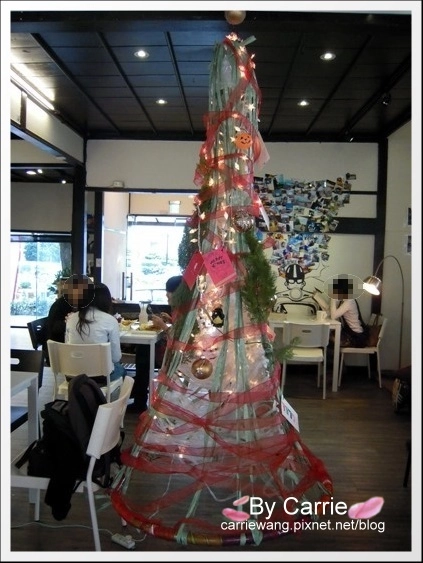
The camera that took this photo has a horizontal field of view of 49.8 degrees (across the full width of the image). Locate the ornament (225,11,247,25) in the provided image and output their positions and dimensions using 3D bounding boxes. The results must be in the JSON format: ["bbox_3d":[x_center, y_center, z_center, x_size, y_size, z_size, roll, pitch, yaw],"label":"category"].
[{"bbox_3d":[0.139,-1.537,2.620,0.125,0.125,0.125,1,3,2],"label":"ornament"}]

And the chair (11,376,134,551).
[{"bbox_3d":[-0.673,0.879,2.138,0.500,0.770,0.480,2,3,4],"label":"chair"}]

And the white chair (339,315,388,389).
[{"bbox_3d":[1.681,0.785,5.262,0.500,0.770,0.480,2,3,2],"label":"white chair"}]

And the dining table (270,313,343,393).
[{"bbox_3d":[1.009,0.791,5.252,0.760,0.740,0.760,1,3,2],"label":"dining table"}]

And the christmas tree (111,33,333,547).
[{"bbox_3d":[0.093,-0.102,2.767,1.330,2.710,1.330,1,3,2],"label":"christmas tree"}]

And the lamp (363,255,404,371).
[{"bbox_3d":[1.937,0.432,5.027,0.607,1.437,0.260,0,3,-18],"label":"lamp"}]

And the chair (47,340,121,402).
[{"bbox_3d":[-0.935,0.806,3.489,0.480,0.770,0.500,2,3,3],"label":"chair"}]

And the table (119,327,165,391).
[{"bbox_3d":[-0.842,0.795,4.275,0.750,0.740,0.750,1,3,2],"label":"table"}]

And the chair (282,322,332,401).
[{"bbox_3d":[0.973,0.788,4.828,0.480,0.770,0.500,2,3,6],"label":"chair"}]

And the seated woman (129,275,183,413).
[{"bbox_3d":[-0.387,0.556,4.250,0.760,1.240,0.470,1,3,2],"label":"seated woman"}]

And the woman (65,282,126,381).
[{"bbox_3d":[-0.882,0.600,3.631,0.460,1.170,0.680,2,3,5],"label":"woman"}]

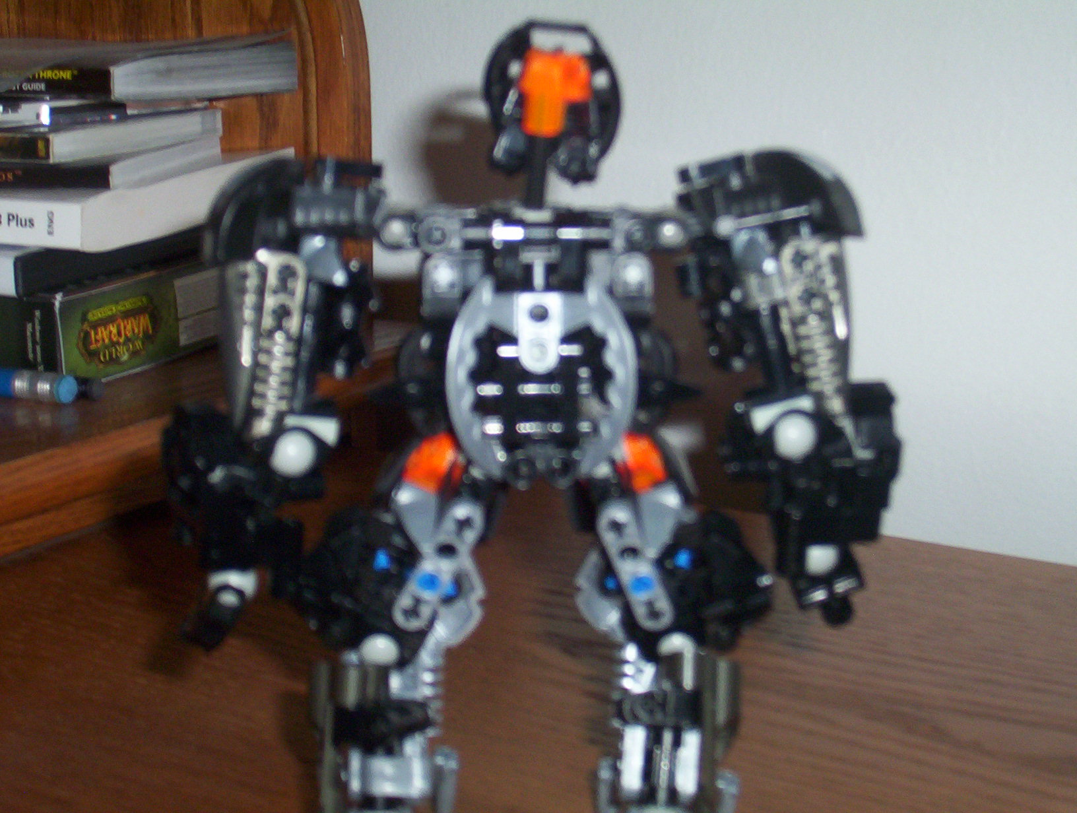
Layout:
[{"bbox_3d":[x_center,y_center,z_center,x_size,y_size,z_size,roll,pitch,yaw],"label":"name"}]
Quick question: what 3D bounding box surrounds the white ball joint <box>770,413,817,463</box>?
[{"bbox_3d":[0.057,0.007,0.565,0.010,0.010,0.010,0,10,0],"label":"white ball joint"}]

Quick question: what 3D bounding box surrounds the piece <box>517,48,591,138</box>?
[{"bbox_3d":[0.003,-0.069,0.555,0.016,0.020,0.016,7,10,3],"label":"piece"}]

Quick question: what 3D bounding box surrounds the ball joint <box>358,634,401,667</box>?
[{"bbox_3d":[-0.036,0.056,0.570,0.010,0.010,0.010,0,10,0],"label":"ball joint"}]

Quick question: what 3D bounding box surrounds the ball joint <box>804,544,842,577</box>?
[{"bbox_3d":[0.063,0.034,0.568,0.010,0.010,0.010,0,10,0],"label":"ball joint"}]

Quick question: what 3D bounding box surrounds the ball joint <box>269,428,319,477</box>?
[{"bbox_3d":[-0.054,0.010,0.565,0.010,0.010,0.010,0,10,0],"label":"ball joint"}]

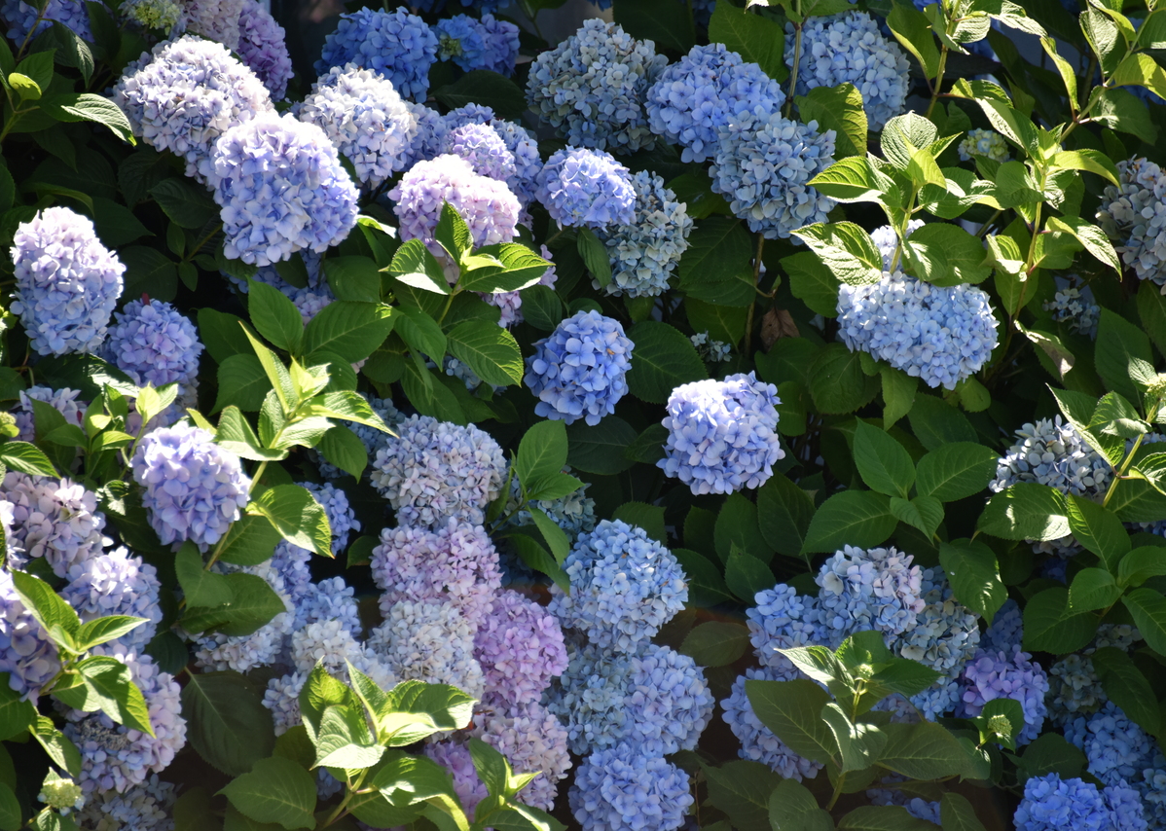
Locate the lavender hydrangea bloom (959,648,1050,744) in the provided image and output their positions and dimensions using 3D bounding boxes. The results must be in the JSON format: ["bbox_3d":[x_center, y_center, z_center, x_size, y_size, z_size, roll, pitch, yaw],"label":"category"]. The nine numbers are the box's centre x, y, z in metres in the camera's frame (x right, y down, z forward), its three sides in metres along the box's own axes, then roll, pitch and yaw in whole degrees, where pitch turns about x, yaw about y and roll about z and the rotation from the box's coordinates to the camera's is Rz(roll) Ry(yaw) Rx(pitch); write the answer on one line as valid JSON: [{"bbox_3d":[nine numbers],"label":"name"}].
[{"bbox_3d":[0.514,0.343,12.650,0.112,0.117,0.117,0,10,0],"label":"lavender hydrangea bloom"}]

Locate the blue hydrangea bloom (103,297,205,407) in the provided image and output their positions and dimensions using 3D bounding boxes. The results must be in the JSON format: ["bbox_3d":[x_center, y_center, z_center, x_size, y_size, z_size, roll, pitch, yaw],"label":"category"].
[{"bbox_3d":[-0.532,-0.075,12.850,0.125,0.133,0.125,0,10,0],"label":"blue hydrangea bloom"}]

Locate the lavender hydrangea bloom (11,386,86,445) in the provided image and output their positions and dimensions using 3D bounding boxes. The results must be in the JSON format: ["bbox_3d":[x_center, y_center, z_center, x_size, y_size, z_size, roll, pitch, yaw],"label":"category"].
[{"bbox_3d":[-0.612,0.011,11.950,0.112,0.103,0.109,0,6,0],"label":"lavender hydrangea bloom"}]

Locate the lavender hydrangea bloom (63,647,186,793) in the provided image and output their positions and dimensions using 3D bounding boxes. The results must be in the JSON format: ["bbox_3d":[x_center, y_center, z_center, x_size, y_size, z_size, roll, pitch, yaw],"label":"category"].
[{"bbox_3d":[-0.553,0.368,12.550,0.148,0.174,0.148,0,10,0],"label":"lavender hydrangea bloom"}]

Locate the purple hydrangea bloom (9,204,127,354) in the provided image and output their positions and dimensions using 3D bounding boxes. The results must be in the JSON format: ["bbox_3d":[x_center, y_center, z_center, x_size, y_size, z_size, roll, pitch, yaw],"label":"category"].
[{"bbox_3d":[-0.631,-0.164,12.700,0.141,0.181,0.141,0,10,0],"label":"purple hydrangea bloom"}]

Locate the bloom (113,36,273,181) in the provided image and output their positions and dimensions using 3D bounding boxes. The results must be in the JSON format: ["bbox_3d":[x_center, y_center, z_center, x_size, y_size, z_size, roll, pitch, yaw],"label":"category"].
[{"bbox_3d":[-0.451,-0.356,12.050,0.183,0.167,0.177,0,6,0],"label":"bloom"}]

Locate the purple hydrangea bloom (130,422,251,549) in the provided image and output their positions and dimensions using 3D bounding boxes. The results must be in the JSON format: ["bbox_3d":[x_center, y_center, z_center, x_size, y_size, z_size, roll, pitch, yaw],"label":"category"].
[{"bbox_3d":[-0.480,0.086,12.750,0.147,0.155,0.150,0,7,0],"label":"purple hydrangea bloom"}]

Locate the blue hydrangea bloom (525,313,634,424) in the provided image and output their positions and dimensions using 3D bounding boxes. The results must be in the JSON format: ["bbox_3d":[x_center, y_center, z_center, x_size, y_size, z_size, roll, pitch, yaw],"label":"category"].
[{"bbox_3d":[-0.004,-0.058,12.850,0.135,0.142,0.135,0,10,0],"label":"blue hydrangea bloom"}]

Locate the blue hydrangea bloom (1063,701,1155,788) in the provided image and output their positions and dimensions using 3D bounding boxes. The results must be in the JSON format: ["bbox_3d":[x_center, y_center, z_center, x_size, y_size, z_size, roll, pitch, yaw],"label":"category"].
[{"bbox_3d":[0.613,0.383,12.000,0.119,0.110,0.116,0,6,0],"label":"blue hydrangea bloom"}]

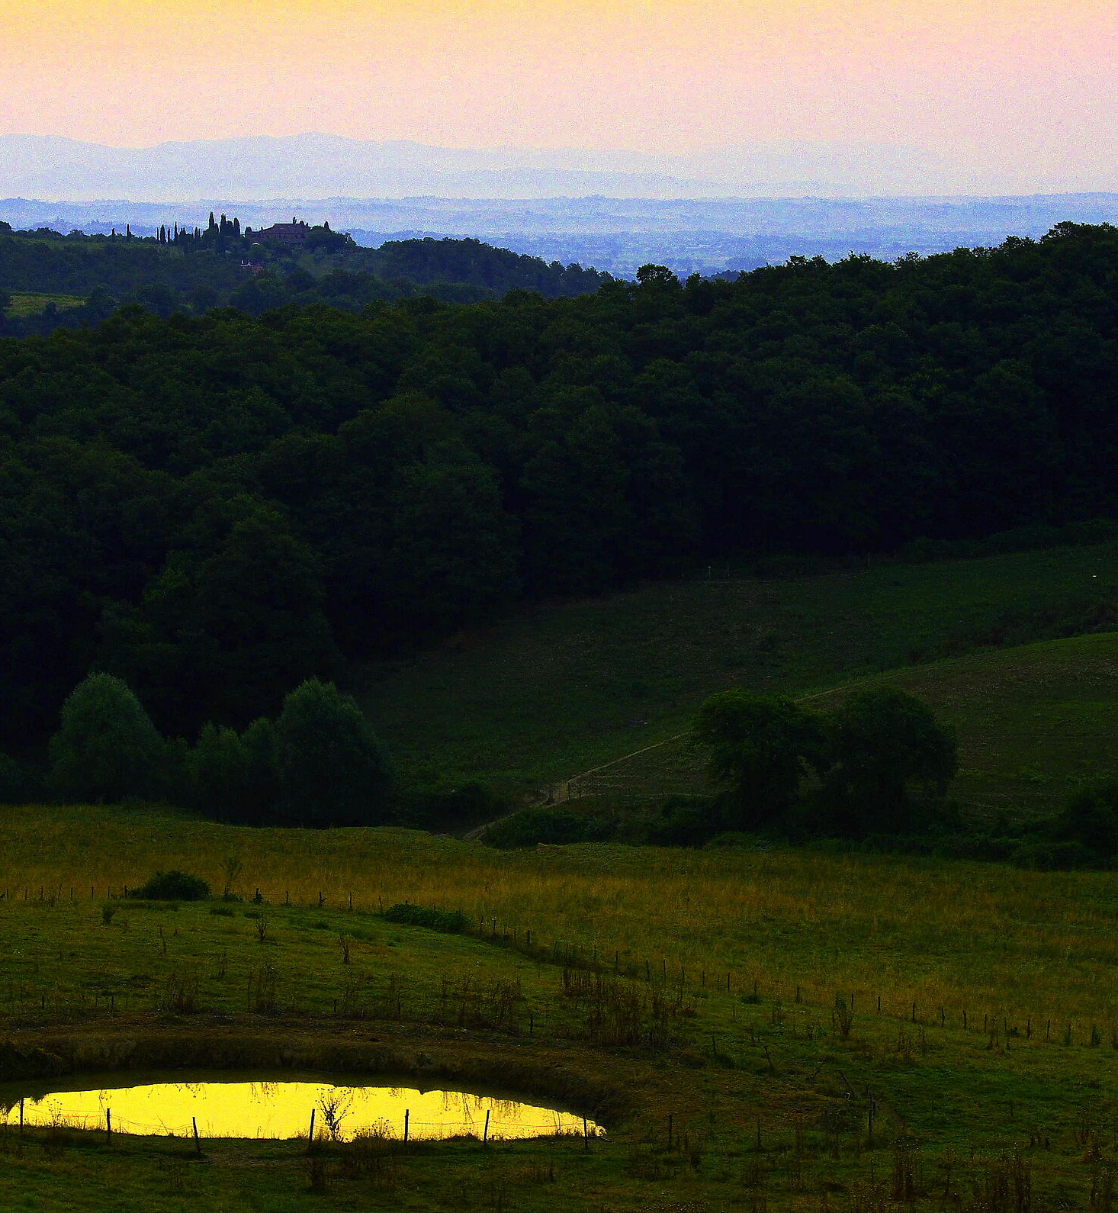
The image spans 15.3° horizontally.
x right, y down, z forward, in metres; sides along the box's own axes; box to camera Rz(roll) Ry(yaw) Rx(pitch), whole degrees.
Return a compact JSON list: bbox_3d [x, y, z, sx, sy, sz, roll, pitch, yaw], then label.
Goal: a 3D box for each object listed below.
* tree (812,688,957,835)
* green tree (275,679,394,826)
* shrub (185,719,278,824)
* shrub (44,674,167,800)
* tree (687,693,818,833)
[{"bbox_3d":[24.394,11.563,310.000,10.548,11.081,10.021,0,6,0],"label":"tree"},{"bbox_3d":[-17.319,11.386,320.000,9.239,11.658,8.777,0,6,0],"label":"green tree"},{"bbox_3d":[-25.575,13.016,325.000,7.261,8.489,6.535,0,6,0],"label":"shrub"},{"bbox_3d":[-35.777,10.721,330.000,9.527,10.888,9.051,0,6,0],"label":"shrub"},{"bbox_3d":[14.688,11.584,312.000,9.758,10.616,9.270,0,6,0],"label":"tree"}]

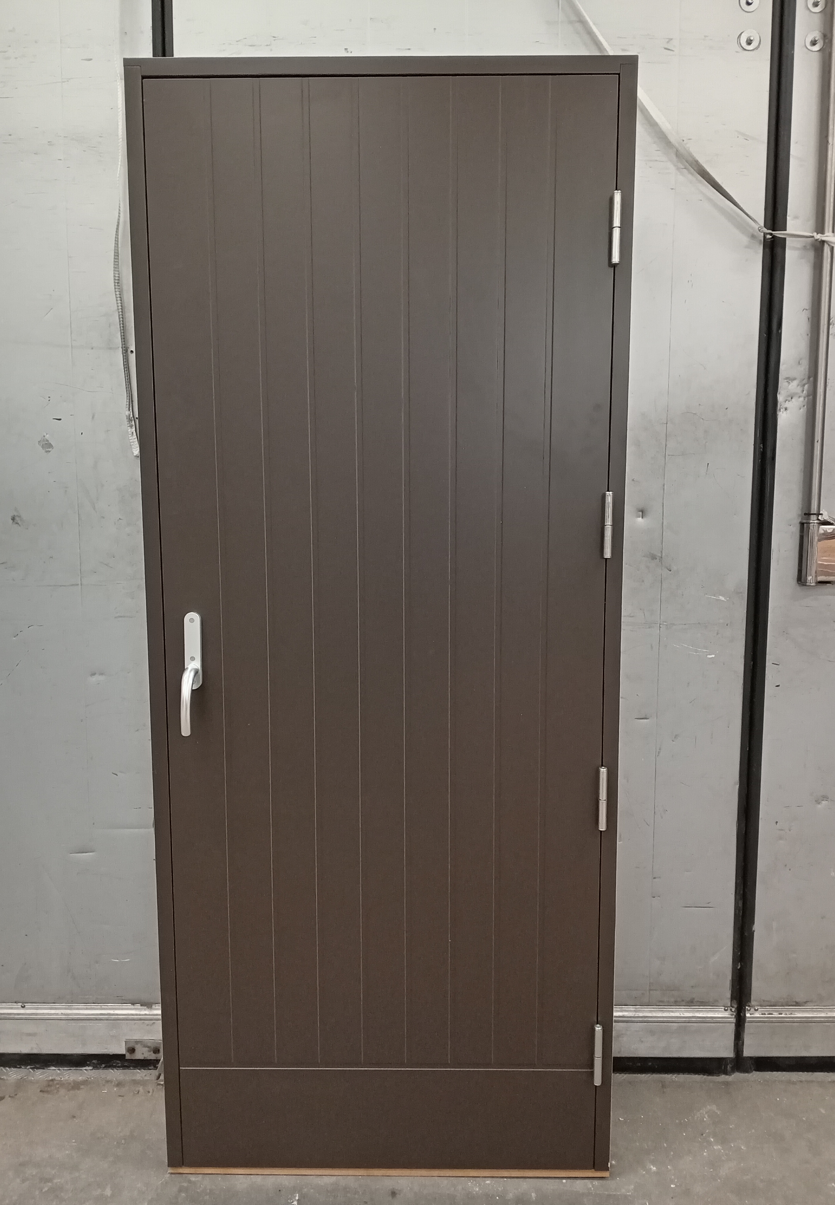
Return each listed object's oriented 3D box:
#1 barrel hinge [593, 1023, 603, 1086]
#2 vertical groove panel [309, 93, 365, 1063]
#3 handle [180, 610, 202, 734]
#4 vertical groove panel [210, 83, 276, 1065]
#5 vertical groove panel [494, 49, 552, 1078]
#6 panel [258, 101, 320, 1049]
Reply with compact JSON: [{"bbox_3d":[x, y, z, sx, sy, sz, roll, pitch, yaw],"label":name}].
[{"bbox_3d":[0.350,0.879,1.829,0.015,0.125,0.016,0,7,1],"label":"barrel hinge"},{"bbox_3d":[-0.147,0.004,1.740,0.085,1.830,0.020,0,7,1],"label":"vertical groove panel"},{"bbox_3d":[-0.415,0.131,1.715,0.031,0.220,0.068,0,7,1],"label":"handle"},{"bbox_3d":[-0.316,0.005,1.742,0.085,1.830,0.020,0,7,1],"label":"vertical groove panel"},{"bbox_3d":[0.191,0.004,1.737,0.085,1.830,0.020,0,7,1],"label":"vertical groove panel"},{"bbox_3d":[-0.231,0.004,1.741,0.085,1.830,0.020,0,7,1],"label":"panel"}]

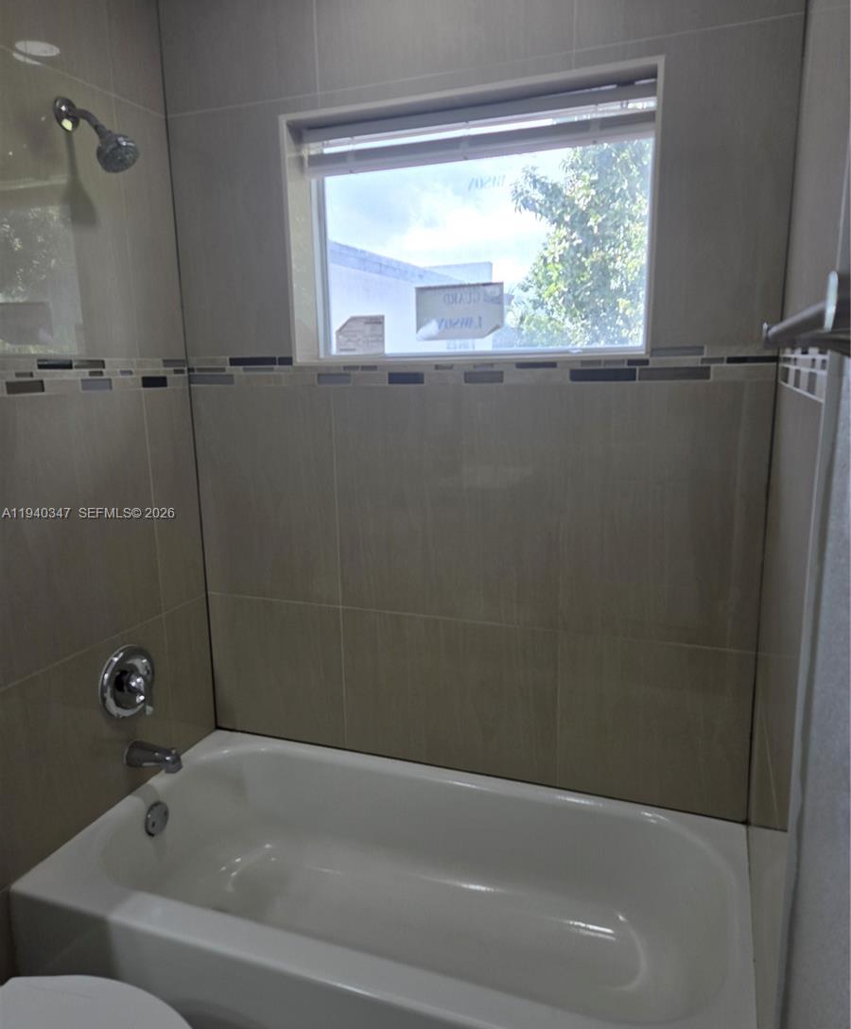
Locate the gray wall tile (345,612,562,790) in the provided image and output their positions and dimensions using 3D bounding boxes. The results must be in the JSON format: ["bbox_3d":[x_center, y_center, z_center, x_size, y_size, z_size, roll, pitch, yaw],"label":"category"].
[{"bbox_3d":[0.057,0.487,2.039,0.610,0.435,0.015,3,12,21],"label":"gray wall tile"}]

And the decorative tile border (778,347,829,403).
[{"bbox_3d":[0.618,-0.256,1.242,0.013,0.097,0.770,3,12,21],"label":"decorative tile border"}]

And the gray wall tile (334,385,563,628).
[{"bbox_3d":[0.047,-0.024,1.937,0.610,0.609,0.015,3,12,21],"label":"gray wall tile"}]

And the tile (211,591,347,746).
[{"bbox_3d":[-0.439,0.461,2.225,0.450,0.437,0.015,3,12,21],"label":"tile"}]

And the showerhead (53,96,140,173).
[{"bbox_3d":[-0.721,-0.843,1.669,0.177,0.166,0.090,3,12,21],"label":"showerhead"}]

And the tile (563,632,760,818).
[{"bbox_3d":[0.555,0.515,1.853,0.455,0.435,0.015,3,12,21],"label":"tile"}]

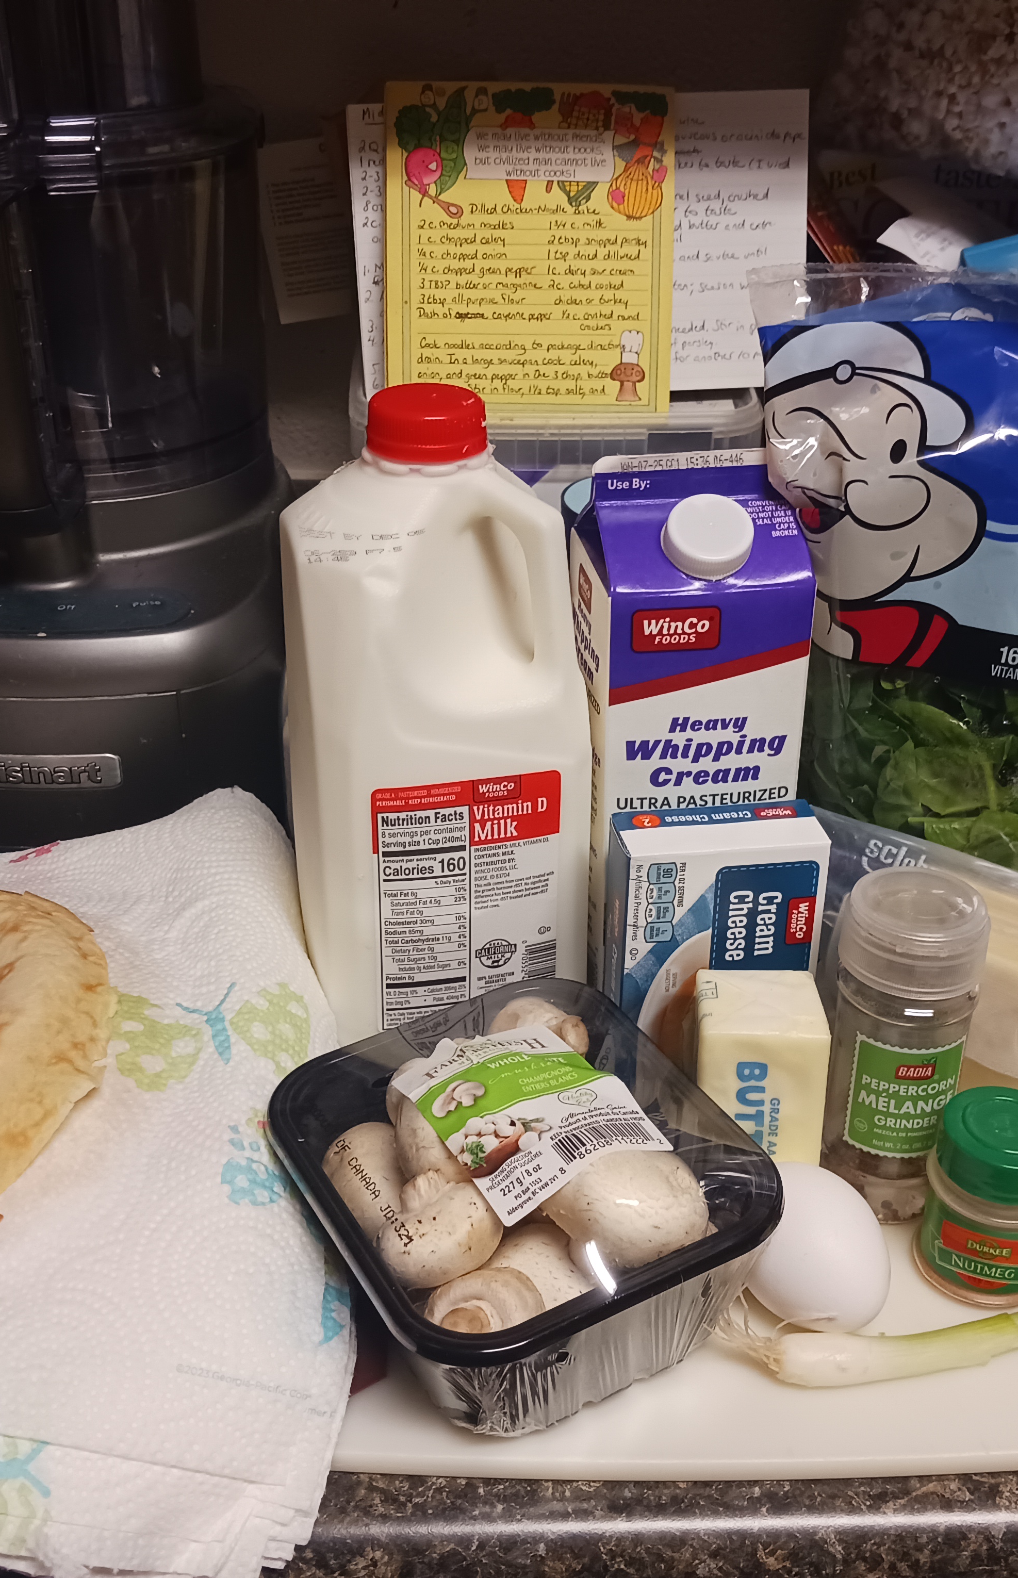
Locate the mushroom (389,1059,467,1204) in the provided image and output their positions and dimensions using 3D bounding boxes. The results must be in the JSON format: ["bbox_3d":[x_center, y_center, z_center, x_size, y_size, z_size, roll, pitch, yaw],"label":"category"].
[{"bbox_3d":[-0.019,0.111,0.528,0.042,0.038,0.042,0,25,0],"label":"mushroom"}]

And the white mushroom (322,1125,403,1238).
[{"bbox_3d":[-0.044,0.124,0.511,0.036,0.034,0.038,0,25,0],"label":"white mushroom"}]

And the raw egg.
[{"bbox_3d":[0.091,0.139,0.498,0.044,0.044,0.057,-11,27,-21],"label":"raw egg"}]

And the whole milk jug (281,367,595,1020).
[{"bbox_3d":[-0.029,-0.026,0.615,0.099,0.241,0.099,-5,26,-11],"label":"whole milk jug"}]

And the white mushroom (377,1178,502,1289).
[{"bbox_3d":[-0.020,0.132,0.483,0.037,0.034,0.037,0,25,0],"label":"white mushroom"}]

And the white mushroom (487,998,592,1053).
[{"bbox_3d":[0.010,0.088,0.582,0.036,0.034,0.036,0,25,0],"label":"white mushroom"}]

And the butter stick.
[{"bbox_3d":[0.079,0.103,0.533,0.040,0.080,0.039,1,25,2],"label":"butter stick"}]

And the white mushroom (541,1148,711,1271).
[{"bbox_3d":[0.036,0.126,0.497,0.047,0.038,0.042,0,25,0],"label":"white mushroom"}]

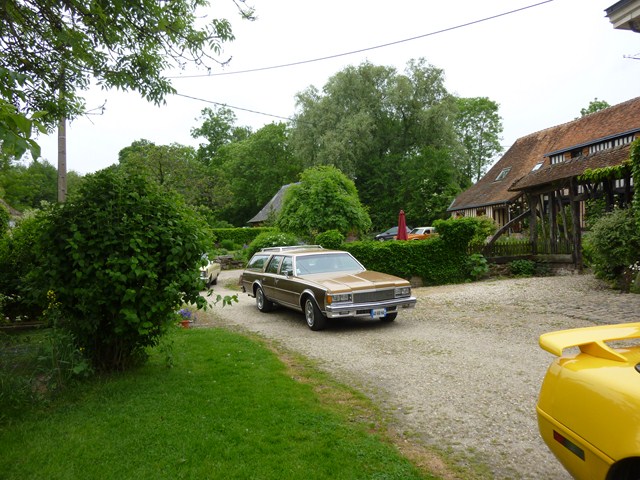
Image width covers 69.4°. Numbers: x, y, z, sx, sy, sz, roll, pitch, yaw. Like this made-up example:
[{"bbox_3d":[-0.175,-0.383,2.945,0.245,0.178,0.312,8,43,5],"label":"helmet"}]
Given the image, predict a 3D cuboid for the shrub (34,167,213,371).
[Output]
[{"bbox_3d":[-2.728,0.412,6.450,2.450,2.820,2.300,-1,-1,-22],"label":"shrub"}]

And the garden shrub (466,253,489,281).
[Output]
[{"bbox_3d":[5.830,0.980,17.100,0.840,1.060,0.800,-2,0,18],"label":"garden shrub"}]

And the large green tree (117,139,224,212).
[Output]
[{"bbox_3d":[-10.674,-3.606,33.000,7.700,7.300,7.000,-1,-1,-22],"label":"large green tree"}]

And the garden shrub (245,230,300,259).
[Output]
[{"bbox_3d":[-2.107,0.288,20.500,2.450,1.450,2.100,-1,-1,-6],"label":"garden shrub"}]

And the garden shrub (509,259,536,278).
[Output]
[{"bbox_3d":[7.890,1.070,18.000,1.080,0.750,0.950,-2,-1,24],"label":"garden shrub"}]

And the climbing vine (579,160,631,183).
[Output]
[{"bbox_3d":[9.171,-2.208,14.900,0.600,0.600,3.100,-1,-1,-3],"label":"climbing vine"}]

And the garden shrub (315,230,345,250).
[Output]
[{"bbox_3d":[0.360,0.133,17.500,1.130,1.000,1.100,-1,-1,0],"label":"garden shrub"}]

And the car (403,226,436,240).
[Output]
[{"bbox_3d":[7.390,-0.160,33.000,4.300,1.430,1.700,-1,-1,-35],"label":"car"}]

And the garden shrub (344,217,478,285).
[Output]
[{"bbox_3d":[3.088,0.354,15.600,5.600,2.300,1.300,-1,-1,-30],"label":"garden shrub"}]

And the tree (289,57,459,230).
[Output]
[{"bbox_3d":[5.163,-8.420,43.000,15.800,17.200,14.500,-1,-1,6],"label":"tree"}]

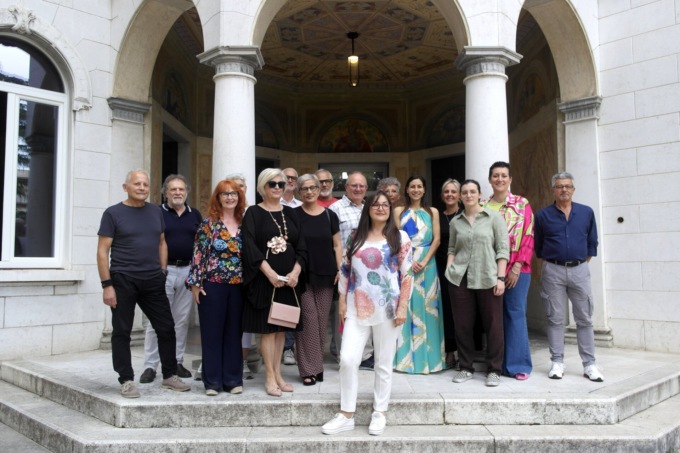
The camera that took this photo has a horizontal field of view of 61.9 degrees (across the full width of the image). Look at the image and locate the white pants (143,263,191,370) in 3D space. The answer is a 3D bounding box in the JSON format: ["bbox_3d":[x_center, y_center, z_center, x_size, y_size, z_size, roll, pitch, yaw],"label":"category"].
[{"bbox_3d":[-1.454,0.763,4.830,0.440,0.930,0.330,1,-4,-12],"label":"white pants"}]

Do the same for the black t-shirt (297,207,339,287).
[{"bbox_3d":[-0.210,0.170,4.830,0.410,0.670,0.260,0,-5,2],"label":"black t-shirt"}]

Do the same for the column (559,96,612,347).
[{"bbox_3d":[2.921,-0.053,6.740,0.320,2.900,0.500,4,-6,-45],"label":"column"}]

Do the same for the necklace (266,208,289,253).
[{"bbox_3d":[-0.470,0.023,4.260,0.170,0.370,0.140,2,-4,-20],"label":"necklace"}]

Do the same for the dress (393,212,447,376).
[{"bbox_3d":[0.701,0.557,4.930,0.460,1.440,0.350,0,-4,6],"label":"dress"}]

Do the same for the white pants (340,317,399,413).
[{"bbox_3d":[0.200,0.884,3.850,0.390,0.760,0.280,-1,-5,5],"label":"white pants"}]

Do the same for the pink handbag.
[{"bbox_3d":[-0.411,0.597,4.120,0.225,0.275,0.080,10,-5,-7],"label":"pink handbag"}]

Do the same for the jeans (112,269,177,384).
[{"bbox_3d":[-1.471,0.741,4.240,0.480,0.910,0.360,1,-4,-18],"label":"jeans"}]

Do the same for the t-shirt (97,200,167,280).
[{"bbox_3d":[-1.623,0.117,4.410,0.475,0.610,0.280,2,-5,-27],"label":"t-shirt"}]

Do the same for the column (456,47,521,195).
[{"bbox_3d":[1.440,-0.170,5.510,0.600,3.020,0.600,0,-5,0],"label":"column"}]

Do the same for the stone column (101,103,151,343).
[{"bbox_3d":[-2.660,-0.060,7.020,0.250,3.030,0.540,-5,-6,45],"label":"stone column"}]

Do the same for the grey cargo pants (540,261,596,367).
[{"bbox_3d":[1.964,0.748,4.870,0.440,0.910,0.280,-1,-5,16],"label":"grey cargo pants"}]

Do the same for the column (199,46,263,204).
[{"bbox_3d":[-0.978,-0.151,5.200,0.580,2.860,0.580,0,-4,0],"label":"column"}]

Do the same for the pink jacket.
[{"bbox_3d":[1.379,0.054,4.720,0.500,0.700,0.310,-1,-4,18],"label":"pink jacket"}]

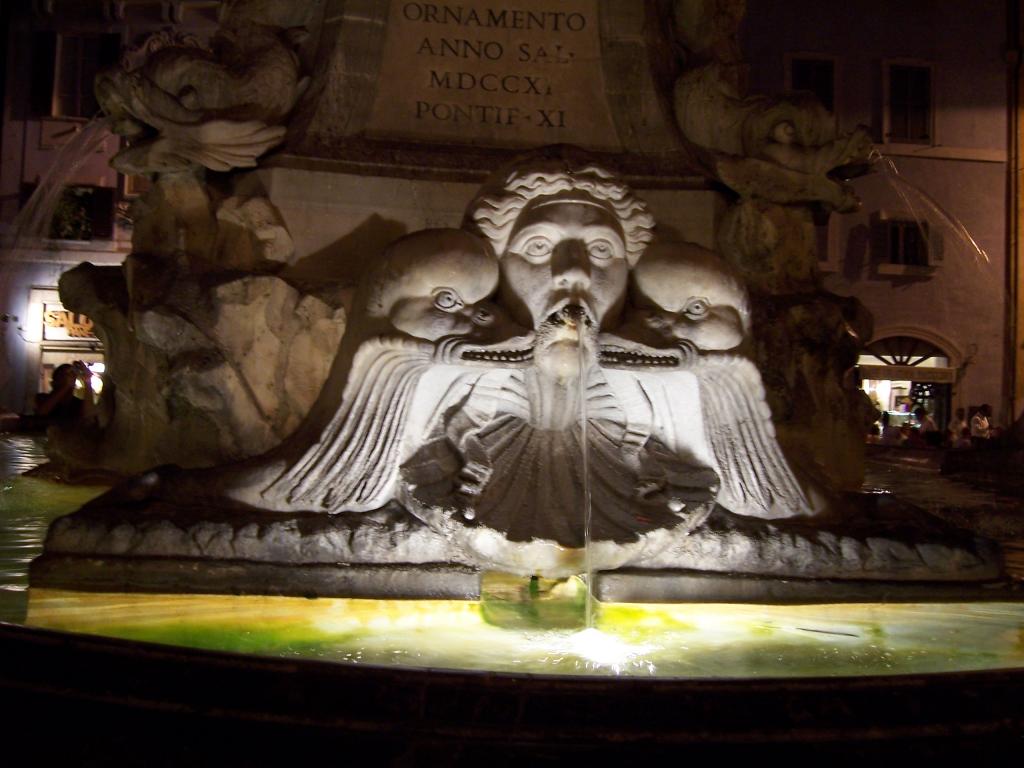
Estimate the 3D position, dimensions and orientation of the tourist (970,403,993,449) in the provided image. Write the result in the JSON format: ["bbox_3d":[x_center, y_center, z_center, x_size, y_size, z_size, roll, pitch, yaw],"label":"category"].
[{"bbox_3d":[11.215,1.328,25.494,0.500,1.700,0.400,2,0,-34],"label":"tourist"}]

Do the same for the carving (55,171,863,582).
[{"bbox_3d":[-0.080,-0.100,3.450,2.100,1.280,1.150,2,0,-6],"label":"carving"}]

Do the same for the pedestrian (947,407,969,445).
[{"bbox_3d":[10.641,1.375,25.494,0.480,1.650,0.350,2,0,-9],"label":"pedestrian"}]

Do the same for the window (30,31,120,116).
[{"bbox_3d":[-10.428,-7.387,25.500,2.000,2.050,0.250,2,0,-7],"label":"window"}]

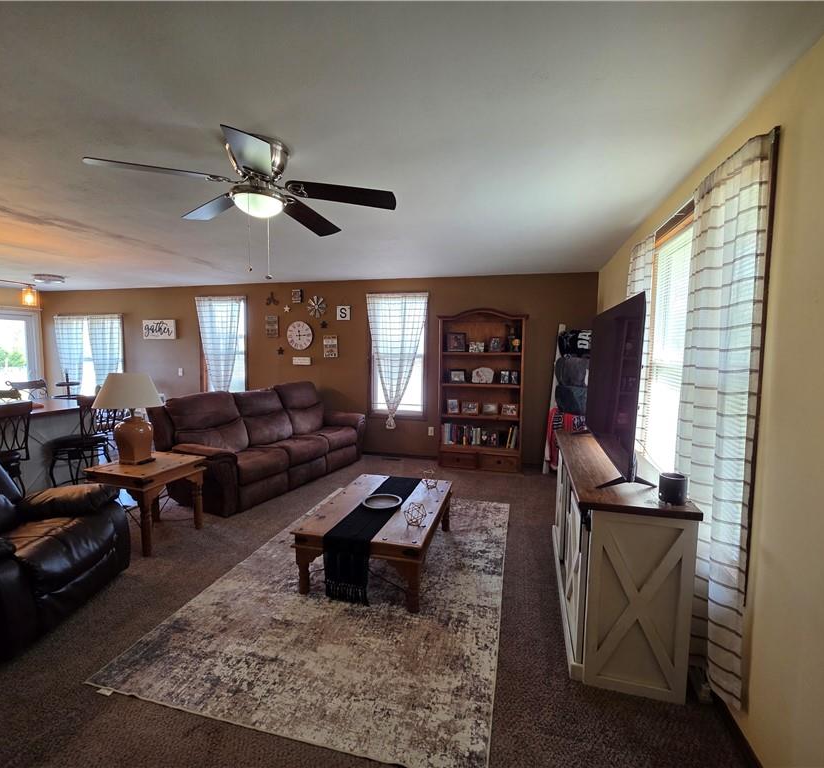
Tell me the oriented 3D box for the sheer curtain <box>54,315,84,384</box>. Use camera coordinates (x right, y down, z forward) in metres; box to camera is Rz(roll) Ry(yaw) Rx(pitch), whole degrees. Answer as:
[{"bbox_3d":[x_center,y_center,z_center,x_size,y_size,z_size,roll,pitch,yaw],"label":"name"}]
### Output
[{"bbox_3d":[-5.461,-0.356,6.122,0.605,1.463,0.090,1,4,11],"label":"sheer curtain"}]

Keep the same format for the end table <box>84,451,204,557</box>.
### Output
[{"bbox_3d":[-2.054,0.912,3.013,0.581,0.586,0.581,2,5,15],"label":"end table"}]

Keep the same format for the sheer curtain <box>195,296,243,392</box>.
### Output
[{"bbox_3d":[-3.021,-0.431,6.061,0.908,1.857,0.081,2,5,15],"label":"sheer curtain"}]

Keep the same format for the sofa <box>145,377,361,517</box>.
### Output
[{"bbox_3d":[-1.587,0.570,4.516,1.040,1.030,2.202,3,5,26],"label":"sofa"}]

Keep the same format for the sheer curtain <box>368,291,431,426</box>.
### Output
[{"bbox_3d":[-0.217,-0.295,5.294,0.874,1.865,0.081,2,5,15],"label":"sheer curtain"}]

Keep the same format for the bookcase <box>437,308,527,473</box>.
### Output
[{"bbox_3d":[0.858,0.068,4.800,1.067,1.949,0.336,1,4,11],"label":"bookcase"}]

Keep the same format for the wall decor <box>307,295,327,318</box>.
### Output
[{"bbox_3d":[-1.375,-1.114,5.582,0.308,0.323,0.035,2,5,15],"label":"wall decor"}]

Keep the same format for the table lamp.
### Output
[{"bbox_3d":[-2.171,0.270,2.973,0.444,0.697,0.444,2,5,15],"label":"table lamp"}]

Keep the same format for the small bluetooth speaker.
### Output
[{"bbox_3d":[1.092,0.437,1.605,0.096,0.109,0.096,2,5,17],"label":"small bluetooth speaker"}]

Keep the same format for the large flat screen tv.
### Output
[{"bbox_3d":[1.278,-0.026,2.502,0.081,0.879,1.515,2,5,17],"label":"large flat screen tv"}]

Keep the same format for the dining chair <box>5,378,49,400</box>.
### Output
[{"bbox_3d":[-5.030,0.483,5.229,0.530,1.020,0.460,0,4,-3],"label":"dining chair"}]

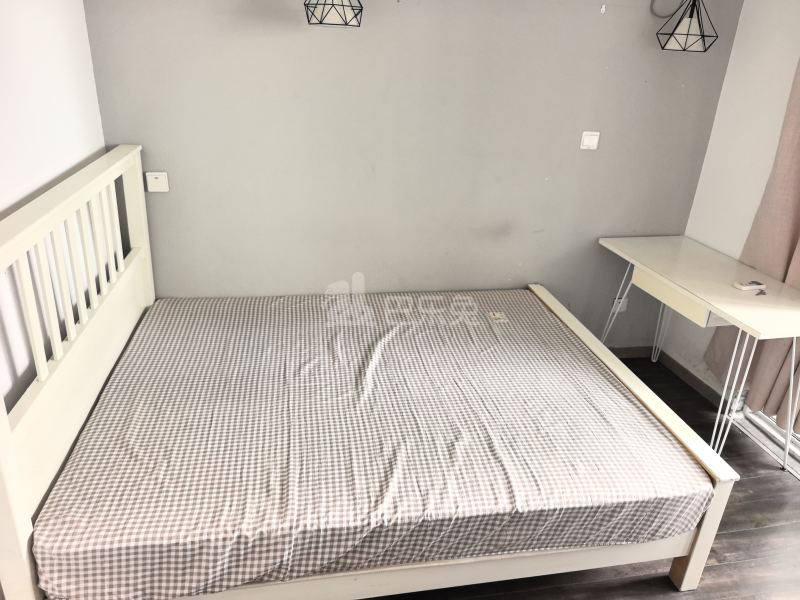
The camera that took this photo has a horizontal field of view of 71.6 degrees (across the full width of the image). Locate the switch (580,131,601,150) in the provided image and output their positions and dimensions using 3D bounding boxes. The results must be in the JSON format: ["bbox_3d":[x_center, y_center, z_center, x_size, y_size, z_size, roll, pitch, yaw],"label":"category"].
[{"bbox_3d":[0.927,-0.773,2.699,0.086,0.086,0.011,-2,25,-10],"label":"switch"}]

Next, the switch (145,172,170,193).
[{"bbox_3d":[-1.061,-0.515,2.434,0.086,0.086,0.011,-2,25,-10],"label":"switch"}]

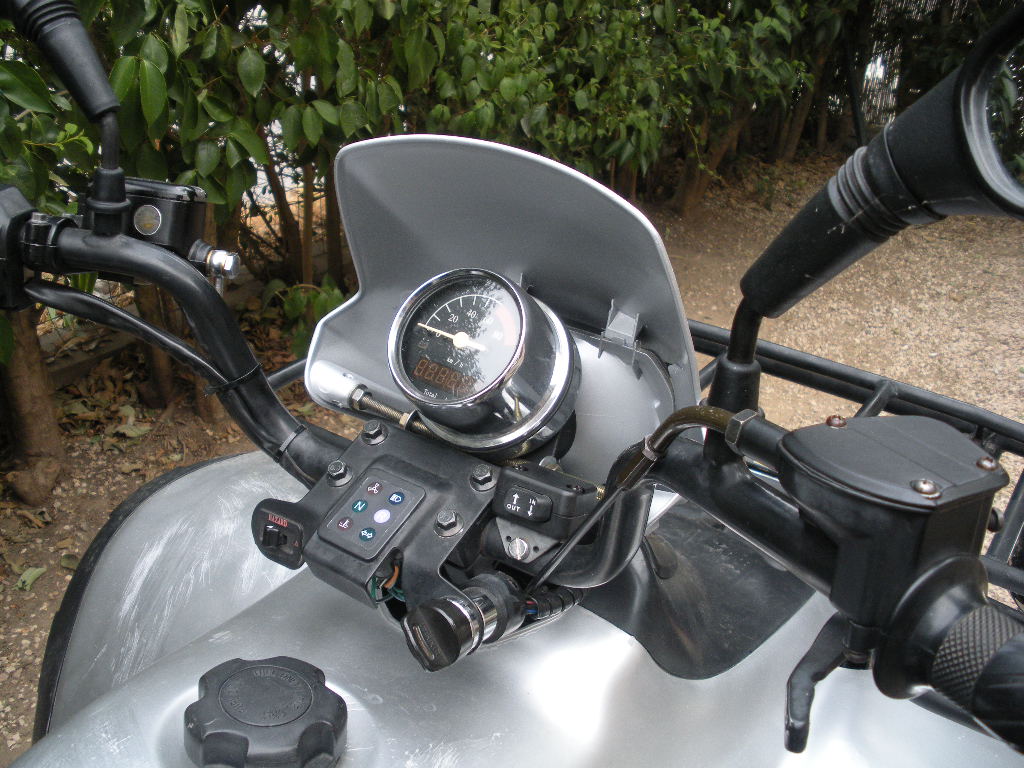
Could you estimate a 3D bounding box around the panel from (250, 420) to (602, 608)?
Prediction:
[{"bbox_3d":[-0.056,0.075,0.595,0.175,0.048,0.105,20,55,30],"label":"panel"}]

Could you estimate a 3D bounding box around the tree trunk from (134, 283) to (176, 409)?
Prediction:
[{"bbox_3d":[-0.817,-0.111,2.424,0.068,0.360,0.068,-6,29,-18],"label":"tree trunk"}]

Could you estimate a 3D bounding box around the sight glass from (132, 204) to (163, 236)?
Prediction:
[{"bbox_3d":[-0.197,-0.088,0.575,0.017,0.017,0.007,9,9,13],"label":"sight glass"}]

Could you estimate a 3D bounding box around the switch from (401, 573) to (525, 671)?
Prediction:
[{"bbox_3d":[-0.023,0.118,0.535,0.037,0.039,0.074,20,17,30],"label":"switch"}]

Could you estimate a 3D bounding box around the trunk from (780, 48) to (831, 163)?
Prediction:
[{"bbox_3d":[1.219,-1.161,4.393,0.075,0.500,0.075,20,31,10],"label":"trunk"}]

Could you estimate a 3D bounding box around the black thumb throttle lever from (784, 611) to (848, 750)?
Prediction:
[{"bbox_3d":[0.103,0.101,0.360,0.025,0.018,0.062,15,30,22],"label":"black thumb throttle lever"}]

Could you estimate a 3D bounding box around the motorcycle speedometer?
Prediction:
[{"bbox_3d":[-0.017,-0.011,0.628,0.102,0.102,0.078,20,-12,30],"label":"motorcycle speedometer"}]

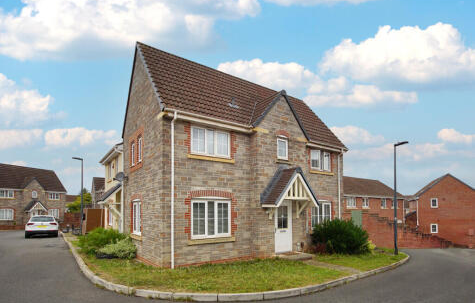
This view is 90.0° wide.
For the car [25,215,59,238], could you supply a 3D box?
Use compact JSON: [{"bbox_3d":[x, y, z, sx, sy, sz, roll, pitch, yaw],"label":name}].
[{"bbox_3d":[-15.250,5.750,18.600,1.900,1.650,4.450,6,-11,-35],"label":"car"}]

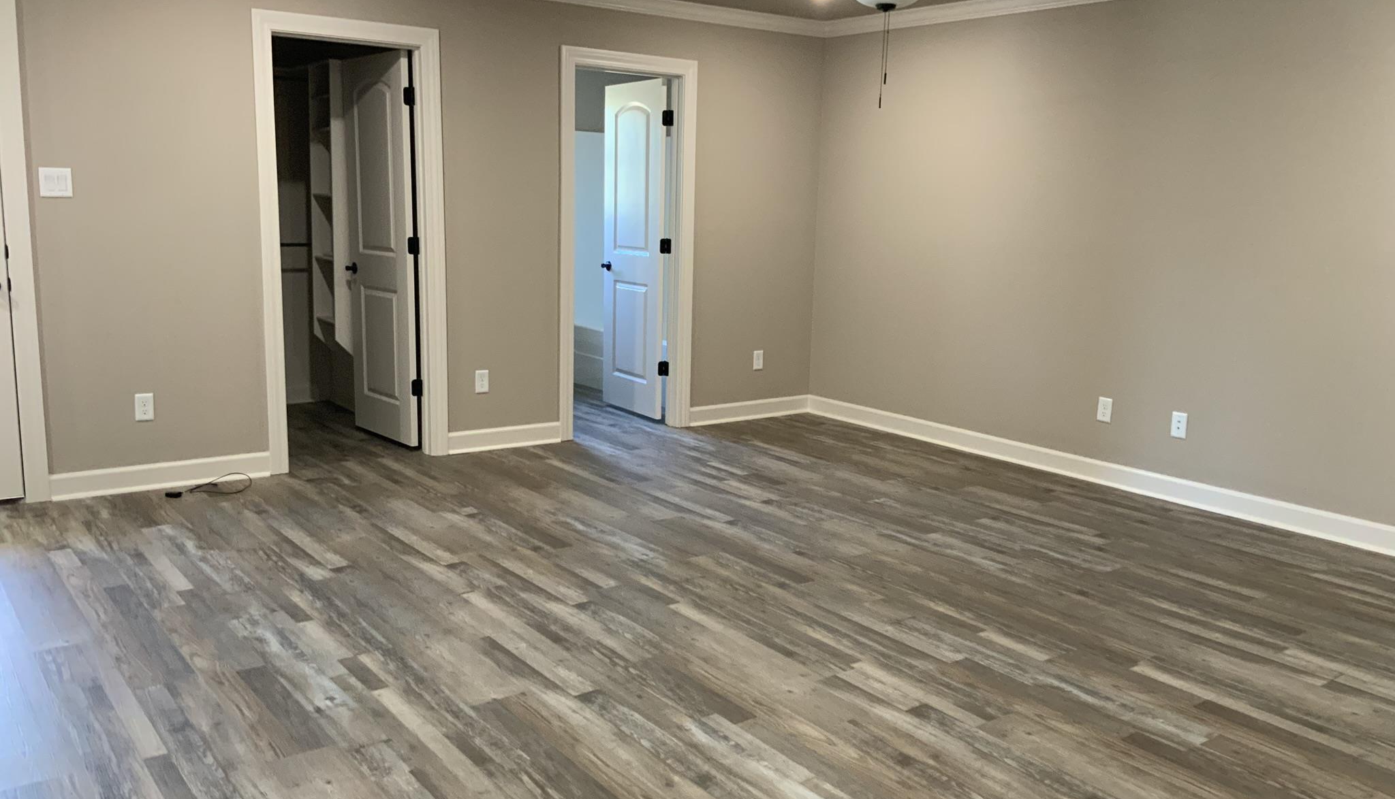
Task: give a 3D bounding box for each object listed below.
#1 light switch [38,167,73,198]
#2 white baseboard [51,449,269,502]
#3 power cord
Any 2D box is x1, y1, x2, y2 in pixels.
[{"bbox_3d":[-2.668,-0.902,4.862,0.118,0.116,0.010,-6,12,-36],"label":"light switch"},{"bbox_3d":[-2.413,0.346,5.293,0.933,0.113,0.020,-6,12,-36],"label":"white baseboard"},{"bbox_3d":[-2.195,0.390,5.265,0.365,0.050,0.195,-6,12,-36],"label":"power cord"}]

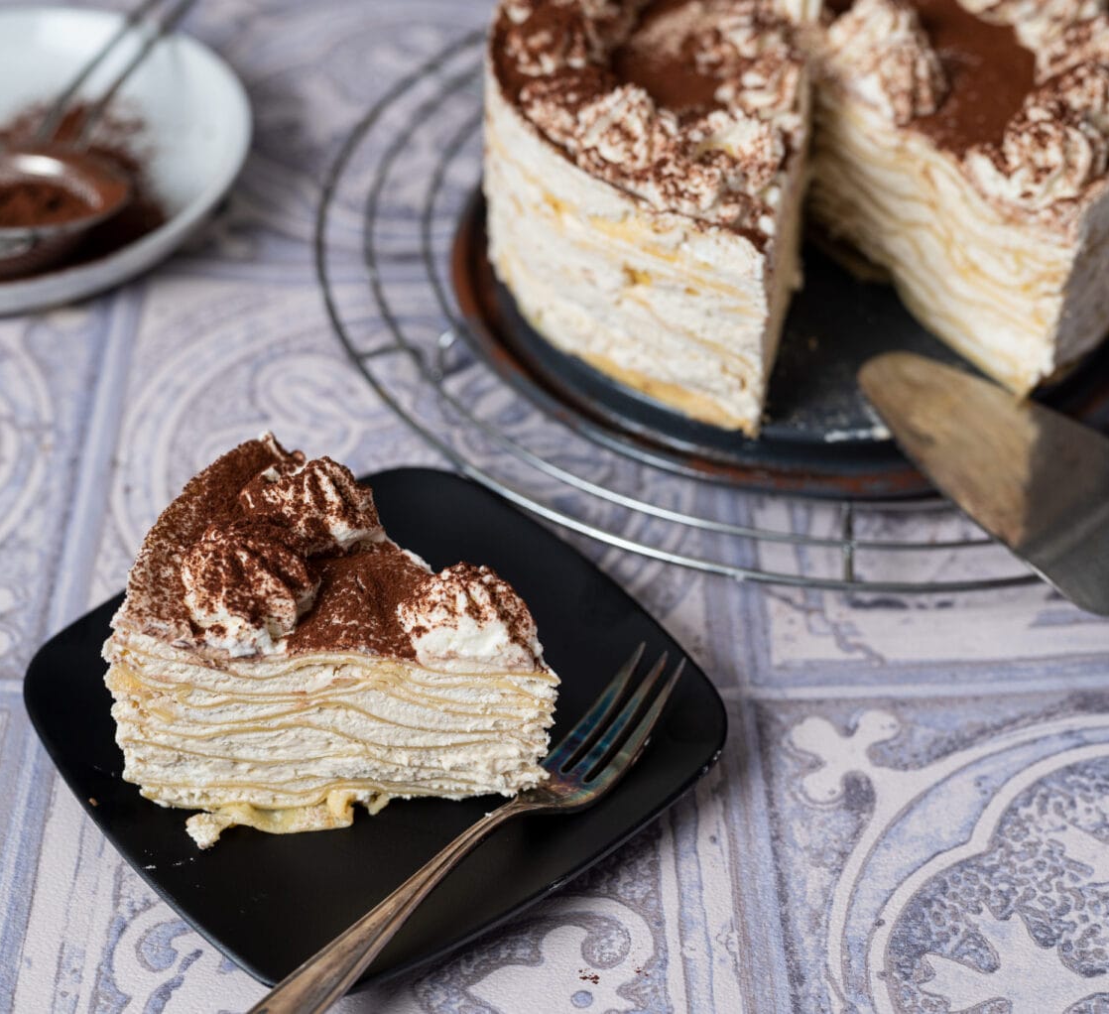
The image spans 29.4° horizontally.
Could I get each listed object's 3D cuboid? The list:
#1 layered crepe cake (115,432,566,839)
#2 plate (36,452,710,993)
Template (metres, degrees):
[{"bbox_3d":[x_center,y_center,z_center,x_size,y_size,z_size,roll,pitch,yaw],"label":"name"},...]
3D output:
[{"bbox_3d":[-0.049,0.033,0.524,0.113,0.070,0.085,18,46,17],"label":"layered crepe cake"},{"bbox_3d":[-0.047,0.058,0.548,0.153,0.018,0.149,-30,51,-29],"label":"plate"}]

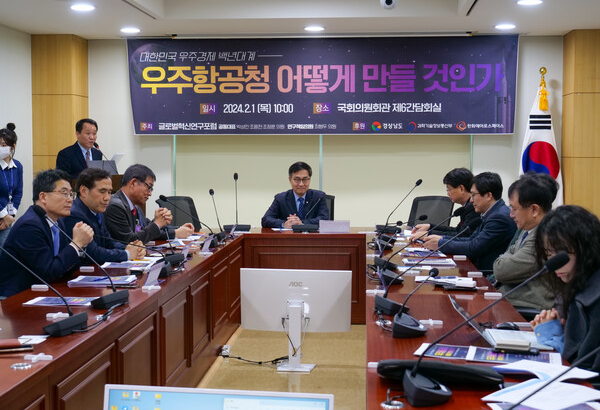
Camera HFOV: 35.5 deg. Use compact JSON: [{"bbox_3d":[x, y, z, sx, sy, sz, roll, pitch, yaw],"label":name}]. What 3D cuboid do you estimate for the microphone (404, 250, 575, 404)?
[{"bbox_3d":[0.471,0.314,2.373,0.410,0.365,0.145,0,3,2],"label":"microphone"}]

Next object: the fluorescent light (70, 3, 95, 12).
[{"bbox_3d":[-1.716,-1.562,7.359,0.180,0.040,0.180,0,4,4],"label":"fluorescent light"}]

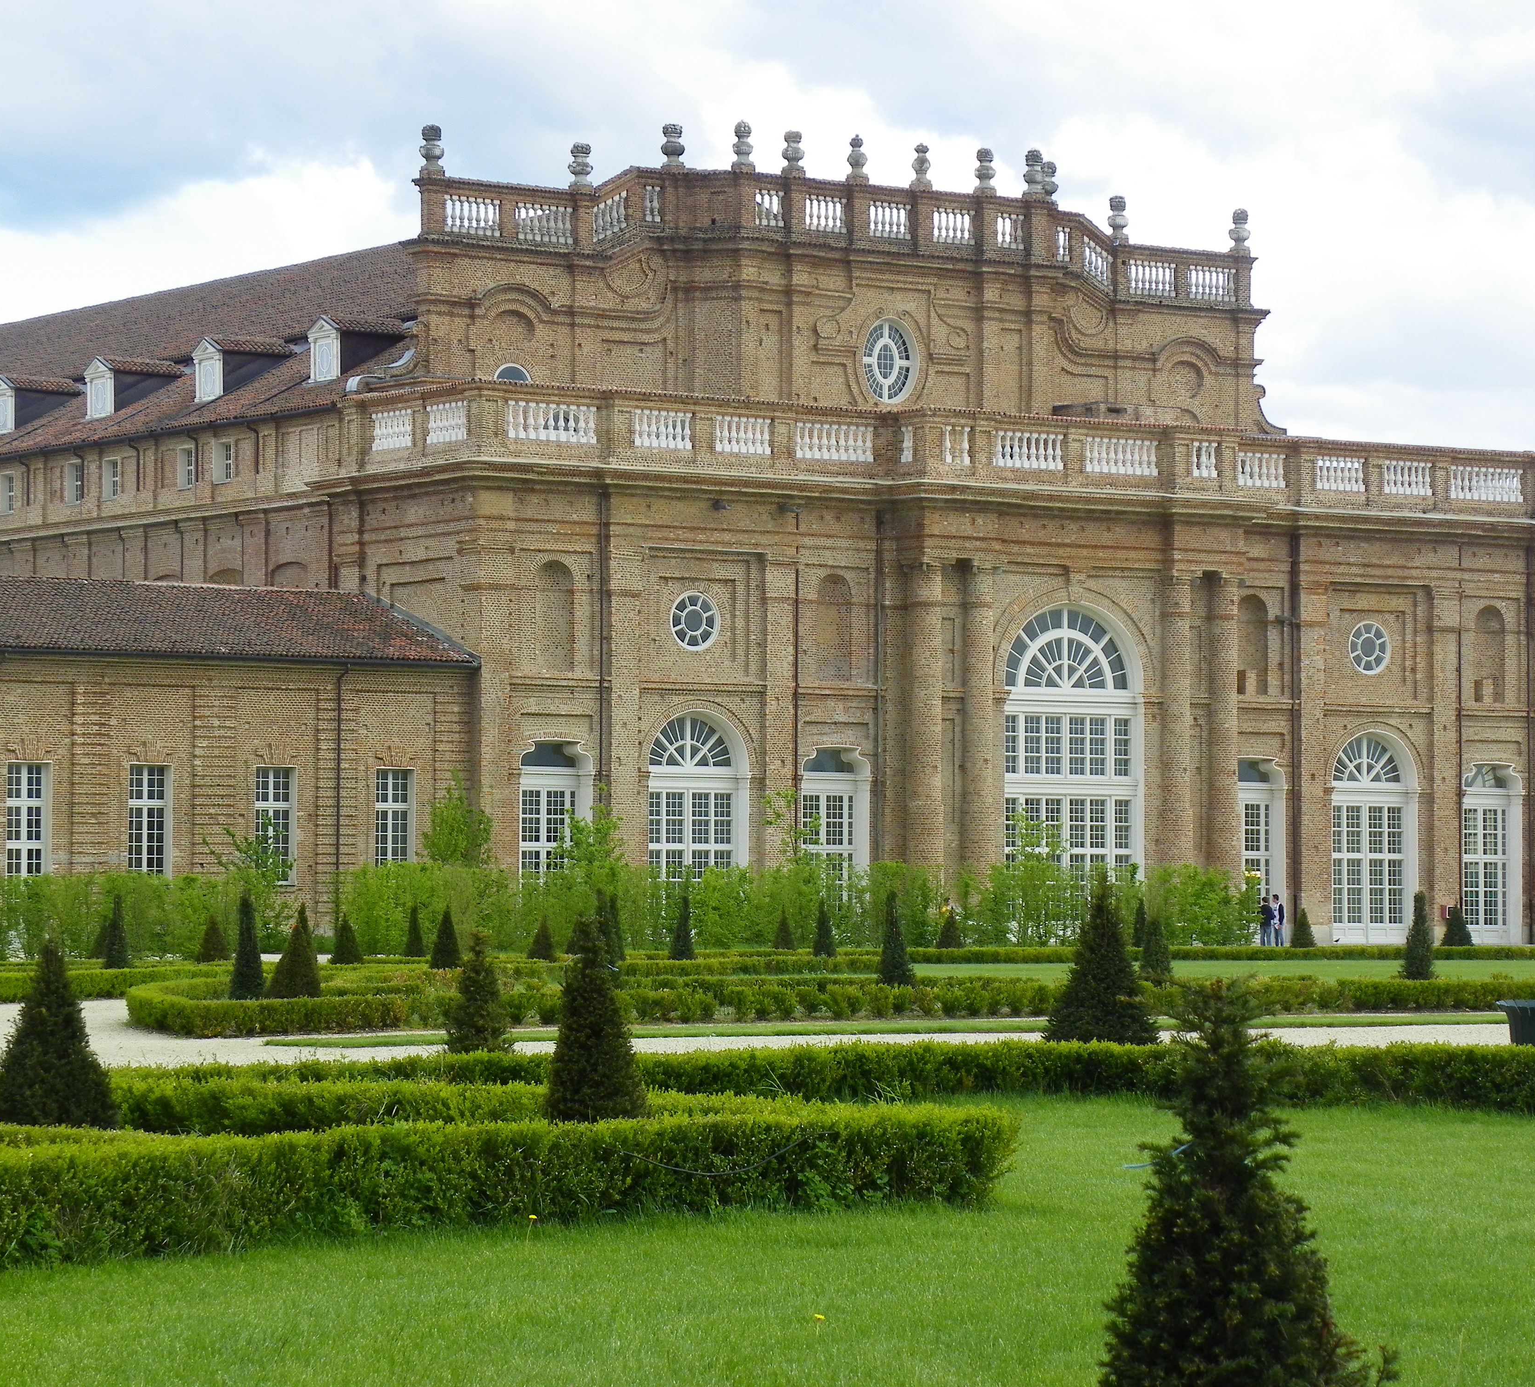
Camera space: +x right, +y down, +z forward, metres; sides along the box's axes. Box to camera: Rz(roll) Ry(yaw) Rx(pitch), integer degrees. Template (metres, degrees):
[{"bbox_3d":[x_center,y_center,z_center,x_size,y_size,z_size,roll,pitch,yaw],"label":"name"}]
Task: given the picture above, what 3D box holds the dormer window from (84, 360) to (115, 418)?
[{"bbox_3d":[-19.853,-9.143,152.378,0.600,1.837,1.911,2,-3,-35],"label":"dormer window"}]

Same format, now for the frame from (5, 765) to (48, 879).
[{"bbox_3d":[-21.021,3.664,143.760,1.360,3.430,0.300,2,-3,-35],"label":"frame"}]

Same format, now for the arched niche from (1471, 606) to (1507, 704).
[{"bbox_3d":[25.223,-1.335,178.209,1.482,3.449,0.500,2,-3,-34],"label":"arched niche"}]

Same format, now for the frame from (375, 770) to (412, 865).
[{"bbox_3d":[-11.376,4.011,153.946,1.345,3.502,0.300,2,-3,-34],"label":"frame"}]

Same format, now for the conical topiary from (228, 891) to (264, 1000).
[{"bbox_3d":[-5.907,3.011,57.532,0.442,1.550,0.442,0,-2,0],"label":"conical topiary"}]

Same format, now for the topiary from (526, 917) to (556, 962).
[{"bbox_3d":[-4.473,4.974,99.978,0.600,1.123,0.600,0,-2,0],"label":"topiary"}]

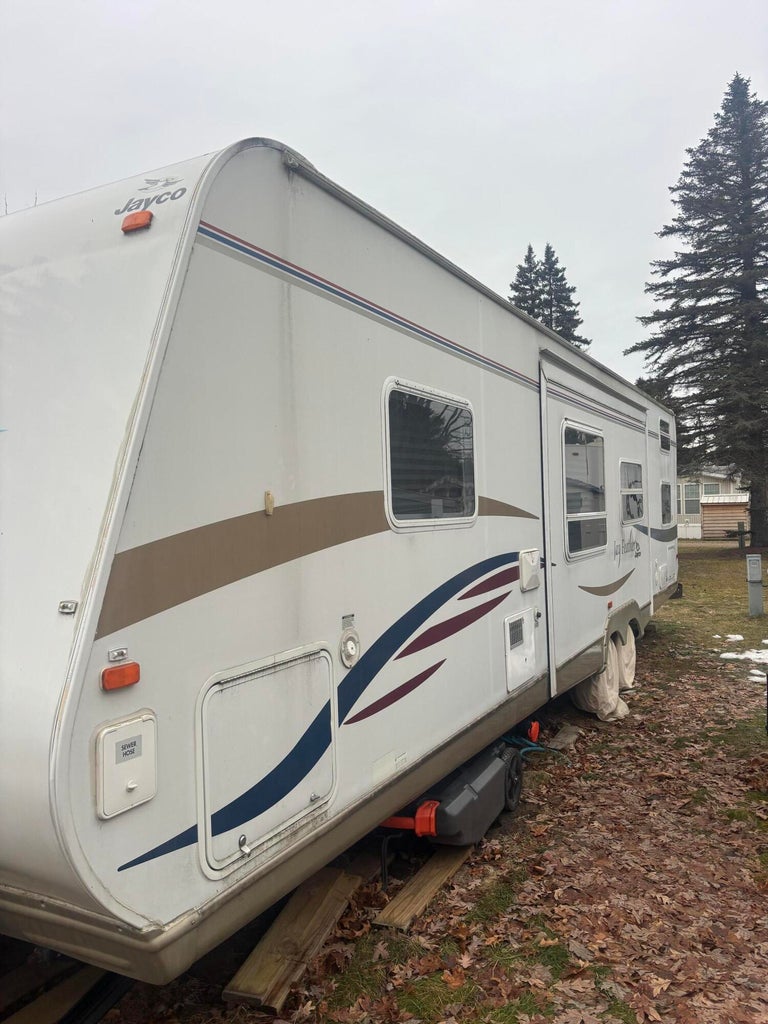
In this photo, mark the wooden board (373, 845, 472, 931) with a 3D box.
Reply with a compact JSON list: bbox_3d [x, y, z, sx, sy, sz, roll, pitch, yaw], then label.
[{"bbox_3d":[0.220,1.657,3.482,0.137,0.036,0.950,-2,-1,25],"label":"wooden board"}]

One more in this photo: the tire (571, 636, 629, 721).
[{"bbox_3d":[1.775,1.305,6.335,0.250,0.670,0.680,-2,-1,29],"label":"tire"}]

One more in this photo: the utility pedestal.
[{"bbox_3d":[5.717,1.127,11.865,0.220,0.930,0.200,-2,0,18],"label":"utility pedestal"}]

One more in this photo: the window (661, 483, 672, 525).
[{"bbox_3d":[3.187,-0.094,8.648,0.040,0.480,0.740,-2,-1,29],"label":"window"}]

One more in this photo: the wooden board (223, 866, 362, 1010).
[{"bbox_3d":[-0.318,1.638,3.005,0.205,0.068,0.955,-2,0,14],"label":"wooden board"}]

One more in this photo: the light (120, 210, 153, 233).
[{"bbox_3d":[-0.654,-0.769,2.037,0.098,0.049,0.024,-2,-24,29],"label":"light"}]

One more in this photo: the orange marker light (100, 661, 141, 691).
[{"bbox_3d":[-0.578,0.363,1.694,0.023,0.050,0.097,-2,-1,29],"label":"orange marker light"}]

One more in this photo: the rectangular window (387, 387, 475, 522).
[{"bbox_3d":[0.225,-0.221,3.217,0.040,0.520,0.865,-2,-1,29],"label":"rectangular window"}]

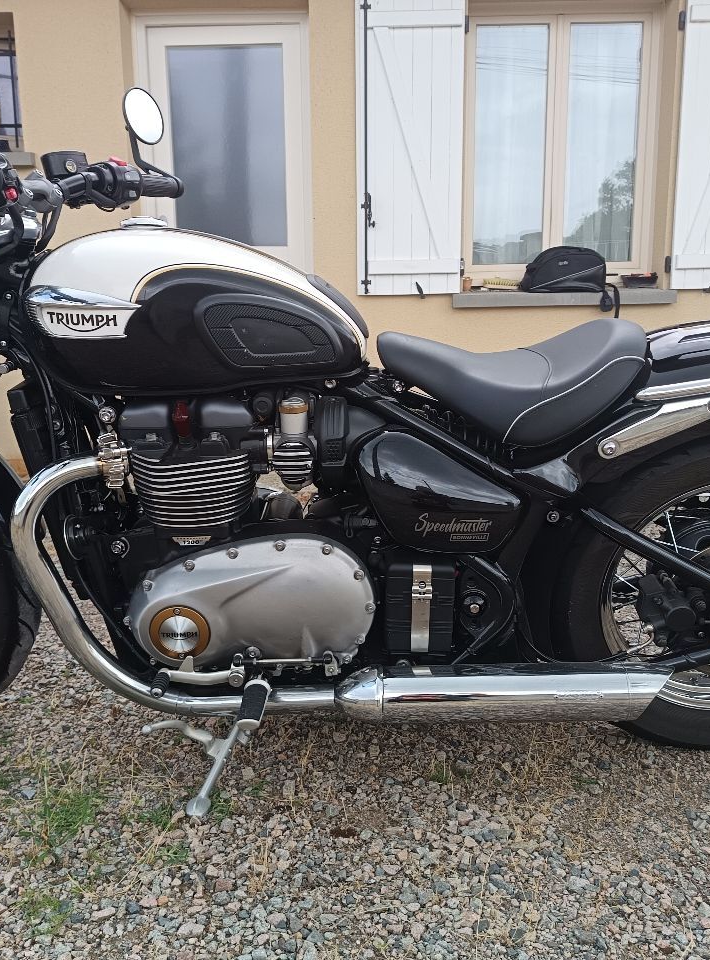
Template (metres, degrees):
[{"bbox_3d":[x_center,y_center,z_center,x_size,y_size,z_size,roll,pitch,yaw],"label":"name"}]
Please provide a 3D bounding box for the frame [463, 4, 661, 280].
[{"bbox_3d":[1.020,-1.655,4.459,0.988,1.327,0.090,-1,11,0],"label":"frame"}]

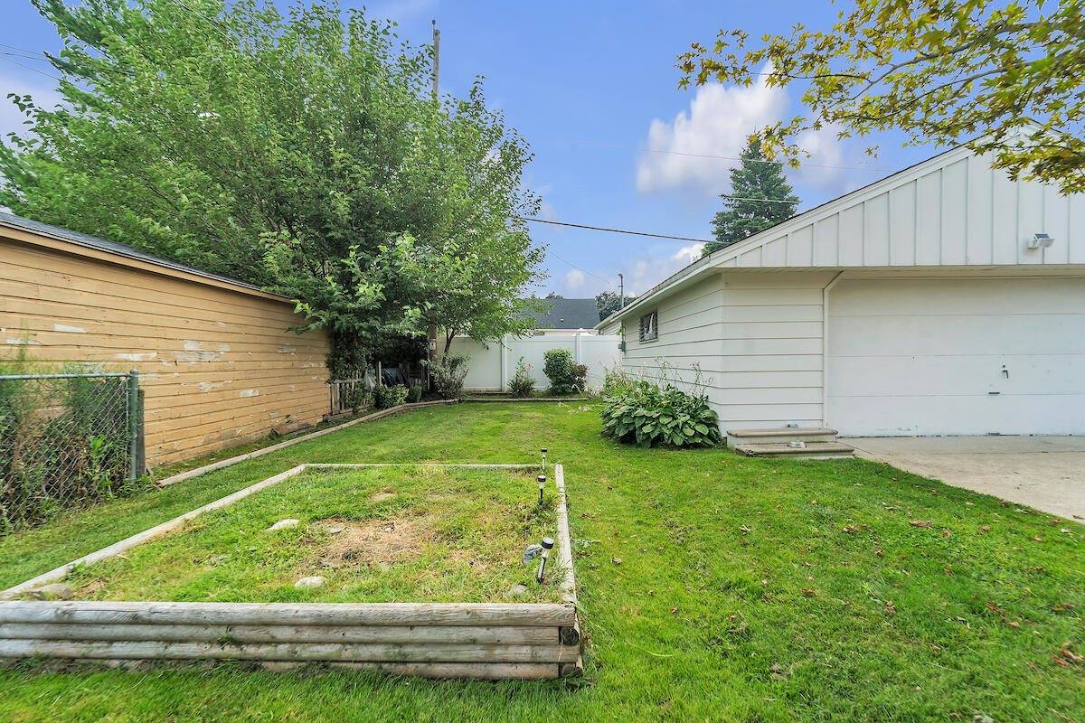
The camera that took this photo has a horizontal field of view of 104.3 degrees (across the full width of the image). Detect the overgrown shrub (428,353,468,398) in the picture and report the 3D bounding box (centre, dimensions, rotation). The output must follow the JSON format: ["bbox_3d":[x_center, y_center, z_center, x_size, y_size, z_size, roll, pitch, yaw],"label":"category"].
[{"bbox_3d":[-2.720,0.420,12.100,1.220,1.240,1.100,0,0,0],"label":"overgrown shrub"}]

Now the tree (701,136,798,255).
[{"bbox_3d":[12.300,-6.000,24.500,7.500,14.200,7.500,0,0,0],"label":"tree"}]

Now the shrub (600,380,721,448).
[{"bbox_3d":[1.560,0.740,6.150,1.450,0.680,1.650,0,0,0],"label":"shrub"}]

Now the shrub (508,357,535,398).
[{"bbox_3d":[-0.590,0.450,12.200,0.800,1.180,0.750,0,0,0],"label":"shrub"}]

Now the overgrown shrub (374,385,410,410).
[{"bbox_3d":[-3.500,0.780,9.800,0.850,0.570,0.800,0,0,0],"label":"overgrown shrub"}]

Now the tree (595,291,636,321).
[{"bbox_3d":[6.300,-2.400,36.000,5.200,7.000,5.200,0,0,0],"label":"tree"}]

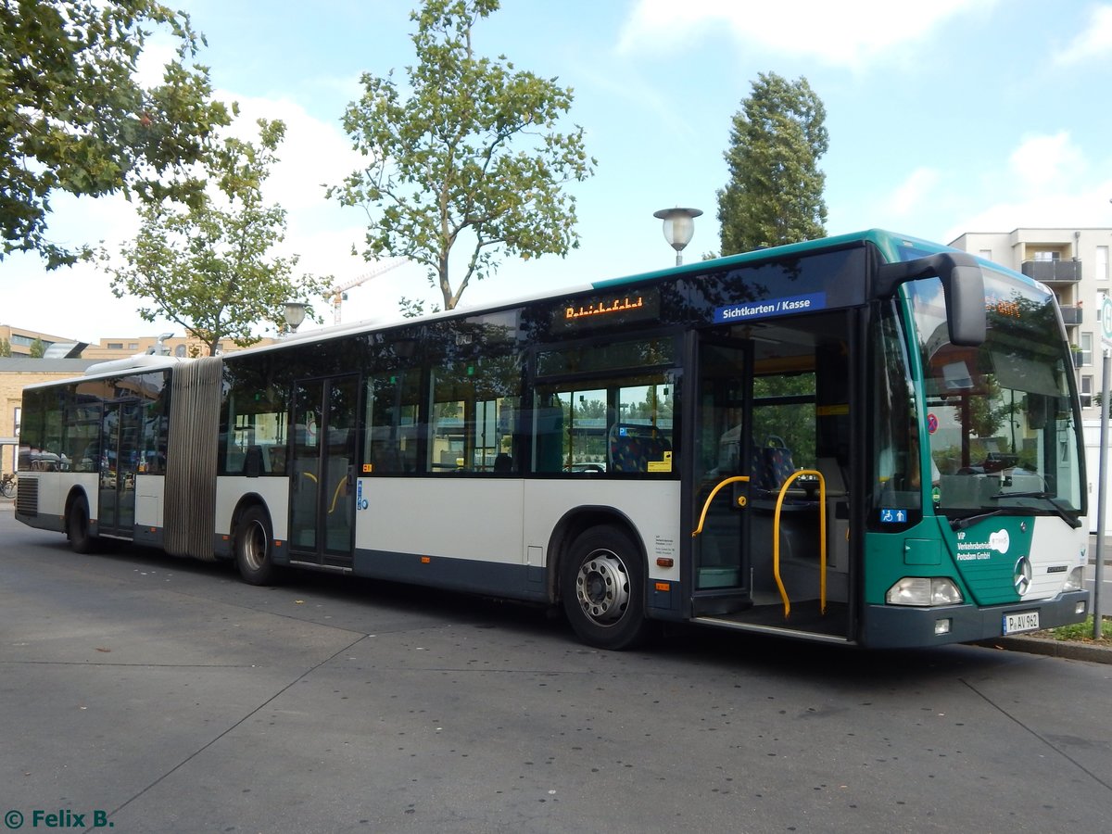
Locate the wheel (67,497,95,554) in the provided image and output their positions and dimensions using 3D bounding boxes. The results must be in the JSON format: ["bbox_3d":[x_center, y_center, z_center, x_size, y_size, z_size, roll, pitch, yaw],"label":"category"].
[{"bbox_3d":[-7.811,1.841,15.103,0.971,0.957,0.320,-3,-6,42],"label":"wheel"}]

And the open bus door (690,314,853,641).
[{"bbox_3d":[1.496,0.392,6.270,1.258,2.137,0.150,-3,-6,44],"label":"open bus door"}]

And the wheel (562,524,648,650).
[{"bbox_3d":[0.465,1.377,7.354,0.971,0.957,0.300,-3,-6,44],"label":"wheel"}]

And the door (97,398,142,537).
[{"bbox_3d":[-6.810,0.821,14.078,1.455,2.154,0.100,-3,-6,42],"label":"door"}]

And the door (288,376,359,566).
[{"bbox_3d":[-2.593,0.611,10.158,1.412,2.139,0.100,-3,-6,44],"label":"door"}]

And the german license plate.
[{"bbox_3d":[3.284,1.452,6.350,0.520,0.115,0.030,5,-6,-40],"label":"german license plate"}]

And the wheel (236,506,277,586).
[{"bbox_3d":[-3.624,1.615,11.290,0.971,0.957,0.320,-3,-6,44],"label":"wheel"}]

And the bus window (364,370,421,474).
[{"bbox_3d":[-1.667,0.060,9.285,1.075,1.085,0.050,-3,-6,44],"label":"bus window"}]

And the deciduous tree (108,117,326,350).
[{"bbox_3d":[-8.342,-2.208,21.905,5.255,10.101,5.146,3,-5,-21],"label":"deciduous tree"}]

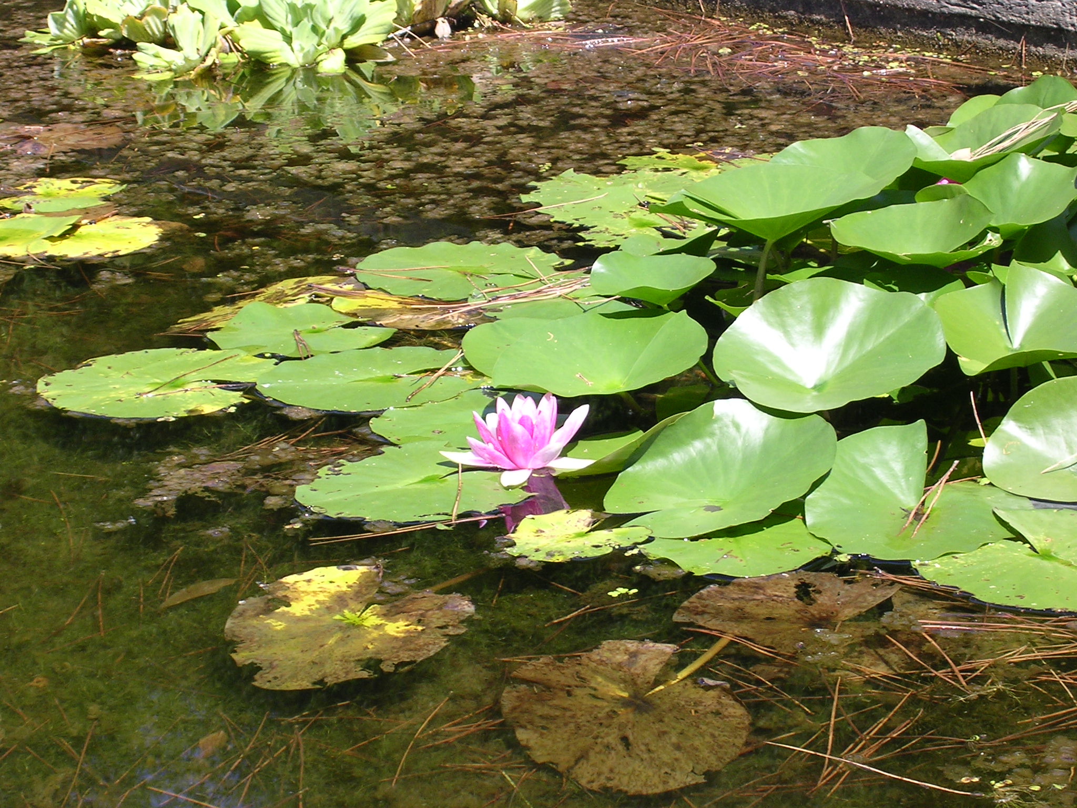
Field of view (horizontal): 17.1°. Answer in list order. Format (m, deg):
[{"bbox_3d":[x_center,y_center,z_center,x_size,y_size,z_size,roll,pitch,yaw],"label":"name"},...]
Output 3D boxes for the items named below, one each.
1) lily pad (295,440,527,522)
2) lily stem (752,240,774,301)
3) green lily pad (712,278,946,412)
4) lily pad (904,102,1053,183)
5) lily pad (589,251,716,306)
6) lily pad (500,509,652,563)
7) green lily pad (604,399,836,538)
[{"bbox_3d":[-0.113,0.071,3.293,0.220,0.016,0.200,0,18,0],"label":"lily pad"},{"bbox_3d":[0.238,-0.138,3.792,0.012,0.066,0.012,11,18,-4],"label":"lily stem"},{"bbox_3d":[0.272,-0.032,3.348,0.217,0.060,0.205,0,35,0],"label":"green lily pad"},{"bbox_3d":[0.506,-0.276,4.083,0.172,0.060,0.175,0,27,0],"label":"lily pad"},{"bbox_3d":[0.120,-0.116,3.726,0.132,0.042,0.135,0,21,0],"label":"lily pad"},{"bbox_3d":[0.035,0.116,3.157,0.130,0.016,0.115,0,18,0],"label":"lily pad"},{"bbox_3d":[0.161,0.075,3.173,0.206,0.060,0.200,0,38,0],"label":"green lily pad"}]

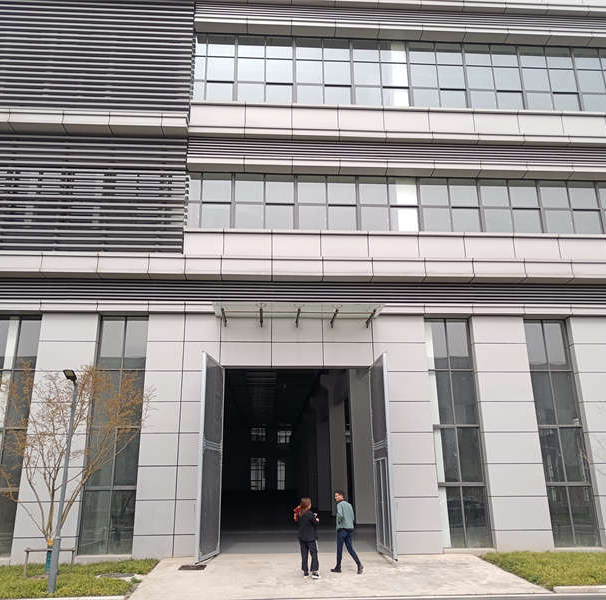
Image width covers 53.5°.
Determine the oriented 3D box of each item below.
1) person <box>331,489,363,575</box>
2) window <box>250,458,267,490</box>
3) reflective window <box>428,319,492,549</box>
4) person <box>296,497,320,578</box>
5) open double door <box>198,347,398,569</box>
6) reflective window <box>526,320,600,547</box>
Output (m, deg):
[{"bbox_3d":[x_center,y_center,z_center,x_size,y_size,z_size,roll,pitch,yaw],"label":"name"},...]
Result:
[{"bbox_3d":[0.984,5.148,13.412,0.600,1.730,0.500,-17,-24,41],"label":"person"},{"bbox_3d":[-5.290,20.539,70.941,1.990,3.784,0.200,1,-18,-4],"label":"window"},{"bbox_3d":[4.764,3.956,18.670,1.480,6.990,0.180,1,-18,-4],"label":"reflective window"},{"bbox_3d":[0.090,5.010,12.714,0.500,1.580,0.450,-2,-18,4],"label":"person"},{"bbox_3d":[-0.235,4.314,16.867,5.240,5.400,2.206,1,-18,-4],"label":"open double door"},{"bbox_3d":[8.067,3.997,18.878,1.460,7.010,0.180,1,-18,-4],"label":"reflective window"}]

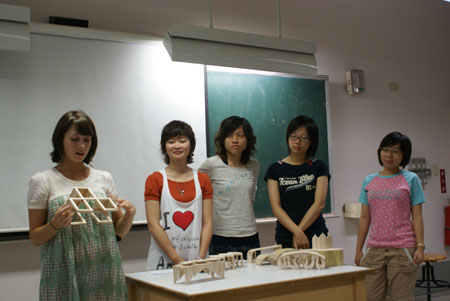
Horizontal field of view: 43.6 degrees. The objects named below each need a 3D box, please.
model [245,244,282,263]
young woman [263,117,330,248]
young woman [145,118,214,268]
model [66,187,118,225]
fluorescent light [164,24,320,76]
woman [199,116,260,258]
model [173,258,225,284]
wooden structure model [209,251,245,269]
[{"bbox_3d":[0.237,0.626,3.395,0.050,0.073,0.320,-5,-5,40],"label":"model"},{"bbox_3d":[0.473,0.599,3.494,0.410,1.645,0.300,-2,-4,2],"label":"young woman"},{"bbox_3d":[-0.267,0.626,3.265,0.410,1.605,0.320,-1,-4,-12],"label":"young woman"},{"bbox_3d":[-0.570,0.236,2.420,0.215,0.160,0.110,-1,-4,-10],"label":"model"},{"bbox_3d":[0.136,-0.710,4.164,1.230,0.250,0.170,1,-5,-30],"label":"fluorescent light"},{"bbox_3d":[0.047,0.610,3.424,0.400,1.639,0.280,-1,-4,-6],"label":"woman"},{"bbox_3d":[-0.116,0.585,2.697,0.260,0.082,0.070,1,-5,-38],"label":"model"},{"bbox_3d":[0.008,0.610,3.086,0.090,0.076,0.185,-5,-5,37],"label":"wooden structure model"}]

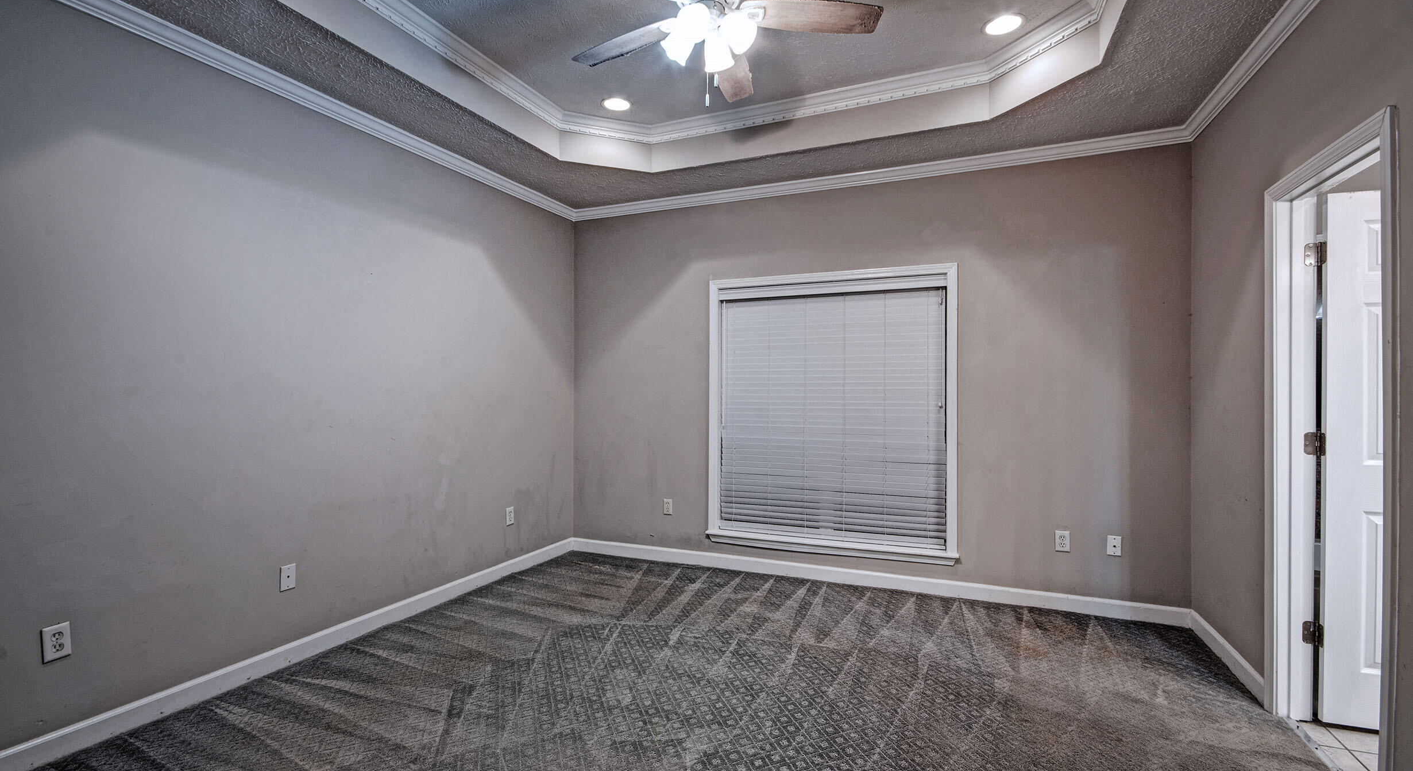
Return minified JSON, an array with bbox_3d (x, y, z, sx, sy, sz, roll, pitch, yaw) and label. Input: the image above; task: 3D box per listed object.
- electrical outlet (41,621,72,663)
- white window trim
[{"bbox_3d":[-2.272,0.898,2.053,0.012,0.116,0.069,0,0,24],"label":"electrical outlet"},{"bbox_3d":[0.794,0.184,3.967,1.671,1.881,0.080,0,0,22],"label":"white window trim"}]

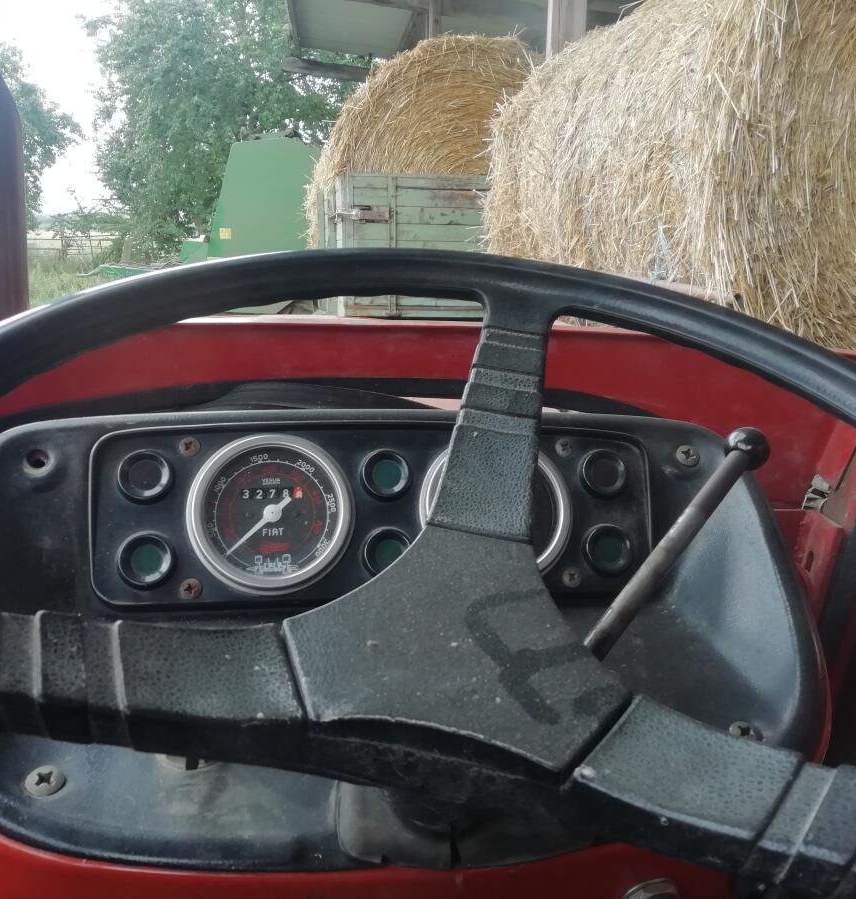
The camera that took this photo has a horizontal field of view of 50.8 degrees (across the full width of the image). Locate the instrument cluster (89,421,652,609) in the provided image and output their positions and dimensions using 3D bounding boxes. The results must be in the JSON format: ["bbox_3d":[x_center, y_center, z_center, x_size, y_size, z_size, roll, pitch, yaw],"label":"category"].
[{"bbox_3d":[-0.025,0.037,0.518,0.317,0.100,0.040,0,-9,-11],"label":"instrument cluster"}]

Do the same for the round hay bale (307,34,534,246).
[{"bbox_3d":[0.126,-1.357,4.744,1.400,1.270,1.200,-2,14,-9],"label":"round hay bale"}]

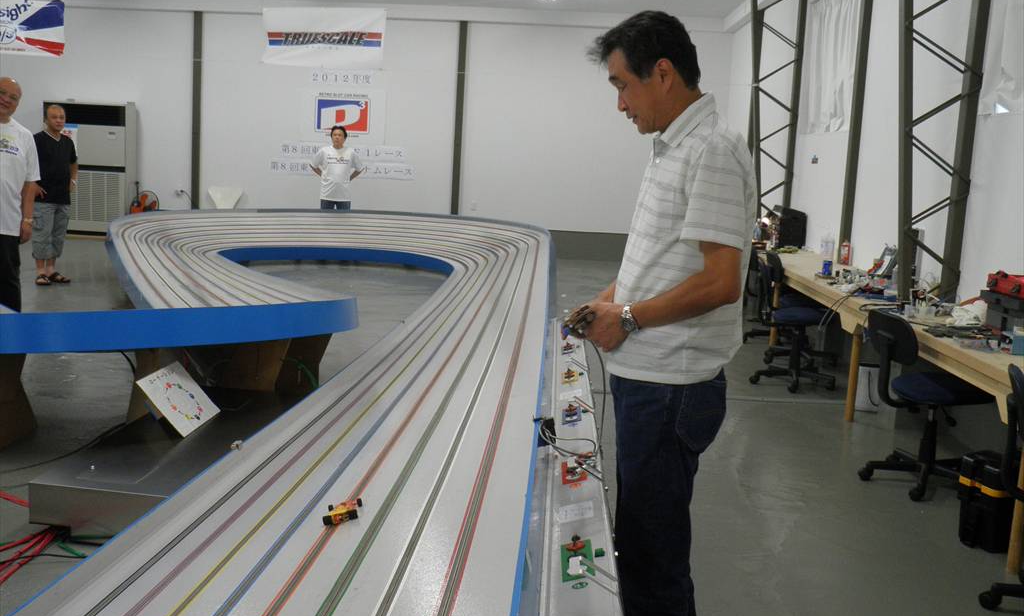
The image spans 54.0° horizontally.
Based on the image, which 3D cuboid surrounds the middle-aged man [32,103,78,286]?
[{"bbox_3d":[-4.399,-1.093,9.676,0.460,1.690,0.300,-2,10,-33],"label":"middle-aged man"}]

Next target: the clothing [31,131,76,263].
[{"bbox_3d":[-4.399,-1.082,9.677,0.460,1.230,0.280,-2,10,-33],"label":"clothing"}]

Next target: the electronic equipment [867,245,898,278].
[{"bbox_3d":[2.521,-0.316,6.890,0.180,0.210,0.250,3,8,2],"label":"electronic equipment"}]

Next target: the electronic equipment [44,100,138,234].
[{"bbox_3d":[-6.029,-1.941,14.444,1.180,1.880,0.380,3,8,2],"label":"electronic equipment"}]

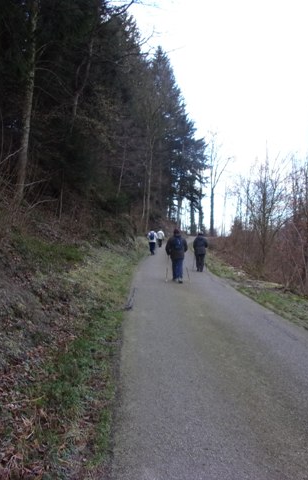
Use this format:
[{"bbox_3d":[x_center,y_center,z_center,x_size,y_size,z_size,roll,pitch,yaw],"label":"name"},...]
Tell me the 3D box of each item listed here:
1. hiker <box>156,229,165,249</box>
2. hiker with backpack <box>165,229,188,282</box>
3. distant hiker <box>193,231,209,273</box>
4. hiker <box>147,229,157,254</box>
[{"bbox_3d":[0.603,-0.155,41.000,0.620,1.694,0.500,0,1,5],"label":"hiker"},{"bbox_3d":[0.720,0.499,14.600,0.680,1.712,0.560,0,1,0],"label":"hiker with backpack"},{"bbox_3d":[1.944,0.488,19.200,0.600,1.699,0.500,0,1,0],"label":"distant hiker"},{"bbox_3d":[-0.121,0.181,31.000,0.640,1.690,0.520,0,1,0],"label":"hiker"}]

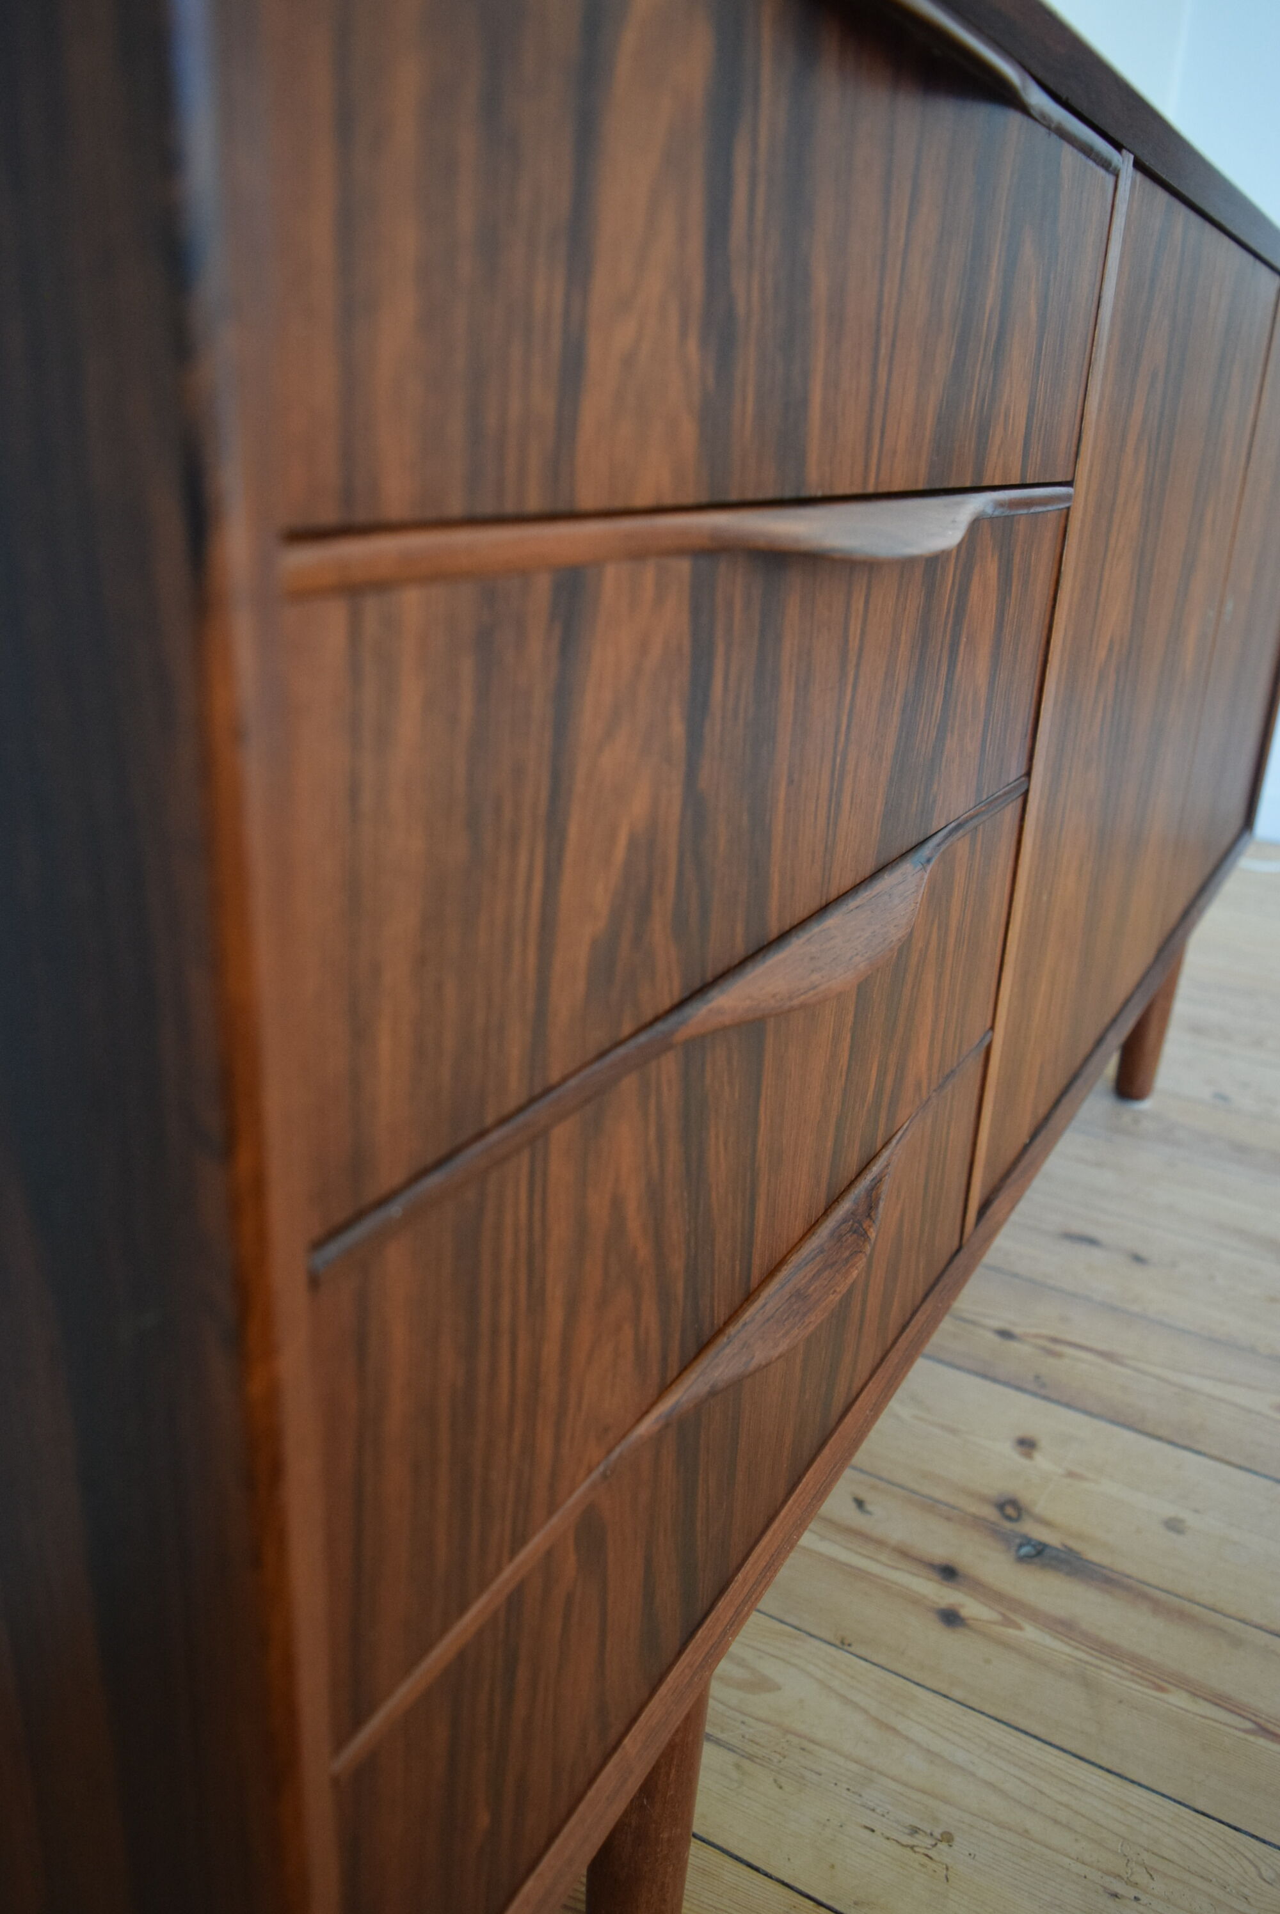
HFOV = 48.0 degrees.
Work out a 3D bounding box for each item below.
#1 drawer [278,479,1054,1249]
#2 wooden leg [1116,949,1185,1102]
[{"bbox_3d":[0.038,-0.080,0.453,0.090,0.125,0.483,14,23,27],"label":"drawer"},{"bbox_3d":[0.522,0.046,1.467,0.047,0.204,0.047,14,23,27],"label":"wooden leg"}]

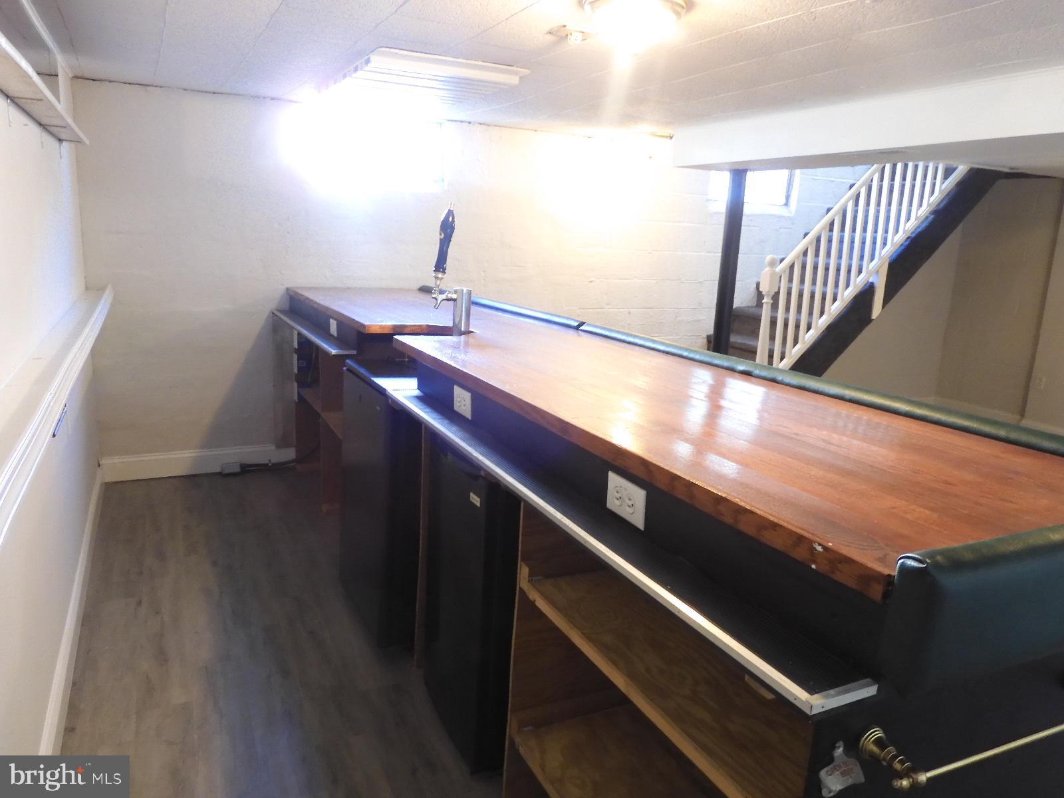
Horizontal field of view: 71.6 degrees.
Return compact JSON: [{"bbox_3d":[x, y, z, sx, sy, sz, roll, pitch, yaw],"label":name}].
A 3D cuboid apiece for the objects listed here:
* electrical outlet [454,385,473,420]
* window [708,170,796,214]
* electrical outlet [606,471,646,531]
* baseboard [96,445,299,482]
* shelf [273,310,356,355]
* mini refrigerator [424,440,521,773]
[{"bbox_3d":[-0.185,0.008,1.949,0.008,0.070,0.117,-3,14,-26],"label":"electrical outlet"},{"bbox_3d":[1.676,-1.595,5.593,0.830,0.378,0.100,-3,14,-26],"label":"window"},{"bbox_3d":[0.160,0.174,1.269,0.008,0.070,0.115,-3,14,-26],"label":"electrical outlet"},{"bbox_3d":[-1.898,0.370,4.256,1.018,0.131,0.018,-3,14,-26],"label":"baseboard"},{"bbox_3d":[-1.103,-0.341,3.633,0.110,0.022,1.525,-3,14,-26],"label":"shelf"},{"bbox_3d":[-0.019,0.545,2.162,0.480,0.845,0.450,-3,14,-26],"label":"mini refrigerator"}]

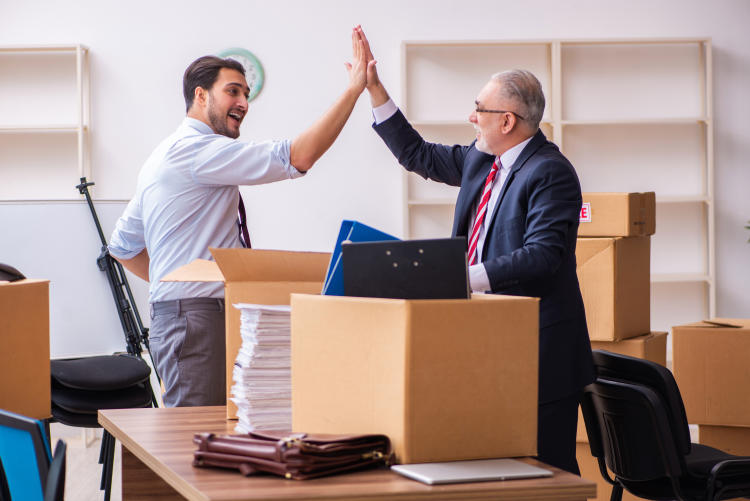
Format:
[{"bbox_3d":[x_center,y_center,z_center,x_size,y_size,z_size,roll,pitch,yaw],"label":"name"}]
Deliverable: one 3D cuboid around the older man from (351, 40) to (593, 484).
[{"bbox_3d":[0.286,0.283,6.114,0.640,1.820,0.520,-2,2,-26],"label":"older man"}]

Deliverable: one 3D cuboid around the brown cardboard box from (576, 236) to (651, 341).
[{"bbox_3d":[0.779,0.137,8.298,0.410,0.379,0.450,0,2,23],"label":"brown cardboard box"}]

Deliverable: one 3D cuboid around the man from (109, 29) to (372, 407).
[{"bbox_3d":[-0.379,0.274,6.414,0.700,1.834,0.500,-2,2,-20],"label":"man"}]

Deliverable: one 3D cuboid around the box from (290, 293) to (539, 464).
[{"bbox_3d":[0.092,0.294,5.345,0.365,0.368,0.520,-2,2,-30],"label":"box"}]

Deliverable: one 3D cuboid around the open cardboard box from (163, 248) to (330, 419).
[{"bbox_3d":[-0.282,0.230,6.137,0.540,0.450,0.550,-1,2,8],"label":"open cardboard box"}]

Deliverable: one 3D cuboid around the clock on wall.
[{"bbox_3d":[-0.713,-0.917,11.474,0.289,0.289,0.045,-1,2,0],"label":"clock on wall"}]

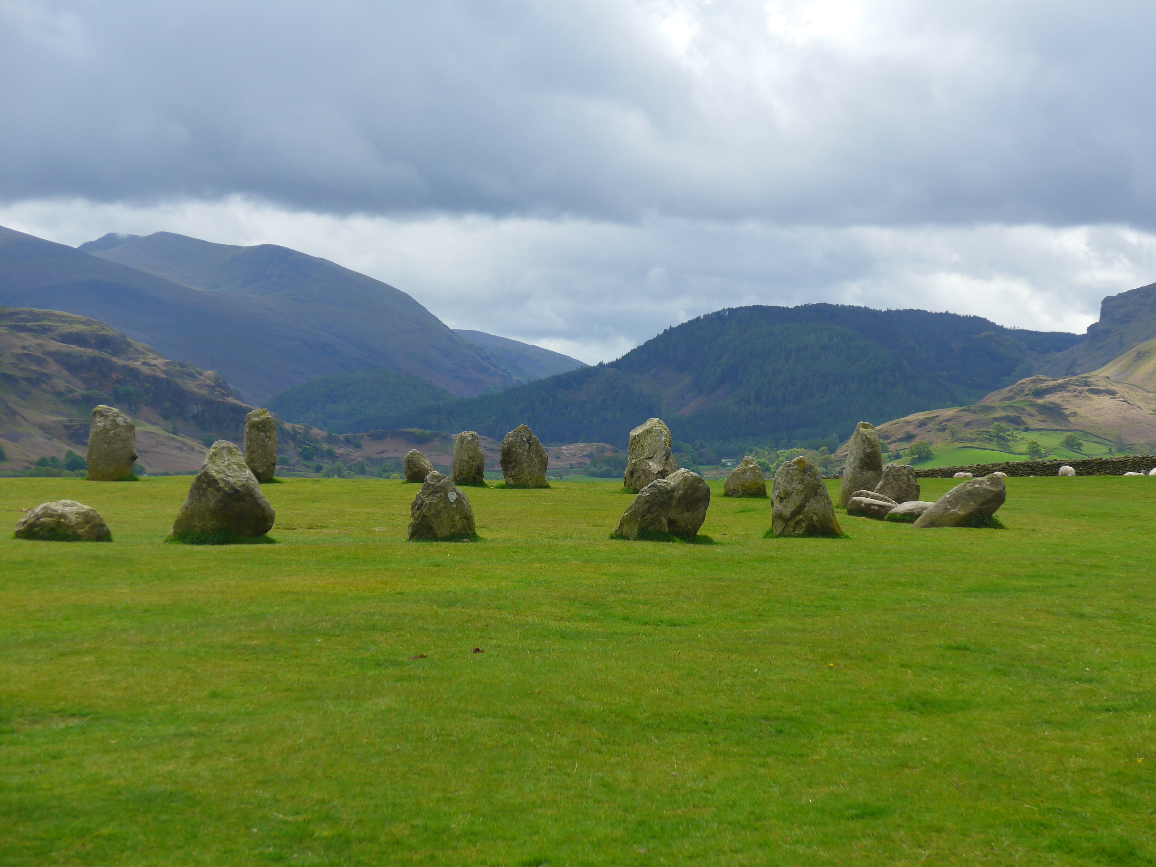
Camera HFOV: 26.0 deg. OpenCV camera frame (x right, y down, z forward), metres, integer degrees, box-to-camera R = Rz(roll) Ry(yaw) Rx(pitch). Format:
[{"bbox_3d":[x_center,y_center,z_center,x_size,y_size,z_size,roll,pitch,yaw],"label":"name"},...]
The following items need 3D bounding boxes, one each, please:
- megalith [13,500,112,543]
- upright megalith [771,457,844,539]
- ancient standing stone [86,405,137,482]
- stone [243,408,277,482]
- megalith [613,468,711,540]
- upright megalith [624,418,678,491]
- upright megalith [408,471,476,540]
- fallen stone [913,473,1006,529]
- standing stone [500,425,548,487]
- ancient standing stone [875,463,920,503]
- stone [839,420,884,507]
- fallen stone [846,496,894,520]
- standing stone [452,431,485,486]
[{"bbox_3d":[-6.385,1.081,31.065,1.199,0.515,0.886,0,0,-12],"label":"megalith"},{"bbox_3d":[3.183,0.877,34.749,0.990,1.140,0.705,0,0,5],"label":"upright megalith"},{"bbox_3d":[-10.907,0.211,58.619,1.205,1.754,0.897,0,0,-11],"label":"ancient standing stone"},{"bbox_3d":[-7.552,0.269,59.586,0.816,1.762,0.730,0,0,-7],"label":"stone"},{"bbox_3d":[1.063,0.897,31.700,1.223,0.914,0.780,0,0,2],"label":"megalith"},{"bbox_3d":[1.568,0.445,53.700,1.181,1.568,0.850,0,0,2],"label":"upright megalith"},{"bbox_3d":[-1.784,0.940,32.774,0.886,0.898,0.701,0,0,-3],"label":"upright megalith"},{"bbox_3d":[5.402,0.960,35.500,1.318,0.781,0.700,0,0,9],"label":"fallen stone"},{"bbox_3d":[-1.222,0.509,56.500,1.080,1.406,0.700,0,0,-1],"label":"standing stone"},{"bbox_3d":[6.249,0.981,49.027,0.884,0.813,0.658,0,0,7],"label":"ancient standing stone"},{"bbox_3d":[5.394,0.585,47.715,0.826,1.634,0.738,0,0,6],"label":"stone"},{"bbox_3d":[4.475,1.146,38.300,0.648,0.373,0.650,0,0,22],"label":"fallen stone"},{"bbox_3d":[-2.562,0.574,58.972,0.808,1.297,0.643,0,0,-2],"label":"standing stone"}]

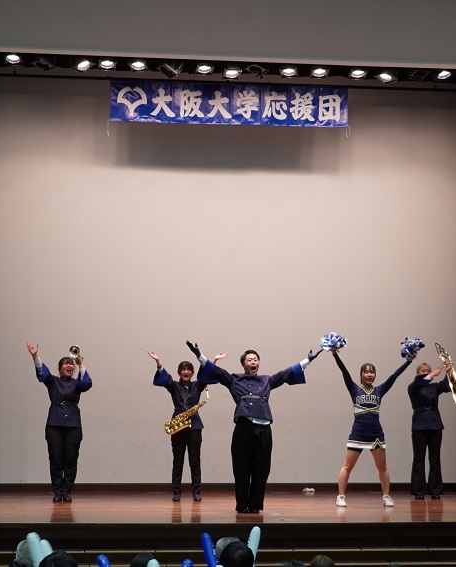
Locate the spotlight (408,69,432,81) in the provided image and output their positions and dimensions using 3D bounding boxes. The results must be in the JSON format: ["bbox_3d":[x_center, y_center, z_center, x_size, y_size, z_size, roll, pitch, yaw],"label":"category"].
[{"bbox_3d":[2.281,-2.476,16.200,0.220,0.240,0.220,1,-42,-15],"label":"spotlight"}]

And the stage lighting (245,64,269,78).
[{"bbox_3d":[0.328,-2.453,15.750,0.250,0.280,0.220,2,-43,6],"label":"stage lighting"}]

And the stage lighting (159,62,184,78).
[{"bbox_3d":[-0.657,-2.477,15.900,0.240,0.220,0.220,-47,22,-27],"label":"stage lighting"}]

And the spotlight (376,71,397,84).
[{"bbox_3d":[1.843,-2.407,15.900,0.230,0.260,0.200,5,-41,15],"label":"spotlight"}]

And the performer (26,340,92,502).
[{"bbox_3d":[-1.904,1.559,15.450,0.700,1.800,0.480,1,-4,-5],"label":"performer"}]

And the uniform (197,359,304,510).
[{"bbox_3d":[0.261,1.612,14.550,1.130,1.620,0.420,1,-4,-3],"label":"uniform"}]

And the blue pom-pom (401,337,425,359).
[{"bbox_3d":[2.037,0.707,15.100,0.260,0.230,0.250,1,-4,-6],"label":"blue pom-pom"}]

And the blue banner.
[{"bbox_3d":[0.018,-2.137,16.300,2.830,0.470,0.040,1,-4,-7],"label":"blue banner"}]

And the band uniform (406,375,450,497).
[{"bbox_3d":[2.370,1.792,16.120,0.470,1.460,0.400,1,-4,-9],"label":"band uniform"}]

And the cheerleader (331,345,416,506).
[{"bbox_3d":[1.606,1.606,15.250,0.890,1.770,0.420,1,-4,-3],"label":"cheerleader"}]

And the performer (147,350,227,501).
[{"bbox_3d":[-0.476,1.630,15.700,0.900,1.690,0.460,1,-4,-3],"label":"performer"}]

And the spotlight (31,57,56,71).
[{"bbox_3d":[-2.101,-2.526,15.700,0.220,0.240,0.220,-2,-46,32],"label":"spotlight"}]

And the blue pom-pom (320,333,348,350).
[{"bbox_3d":[1.180,0.643,15.150,0.310,0.200,0.270,1,-4,-3],"label":"blue pom-pom"}]

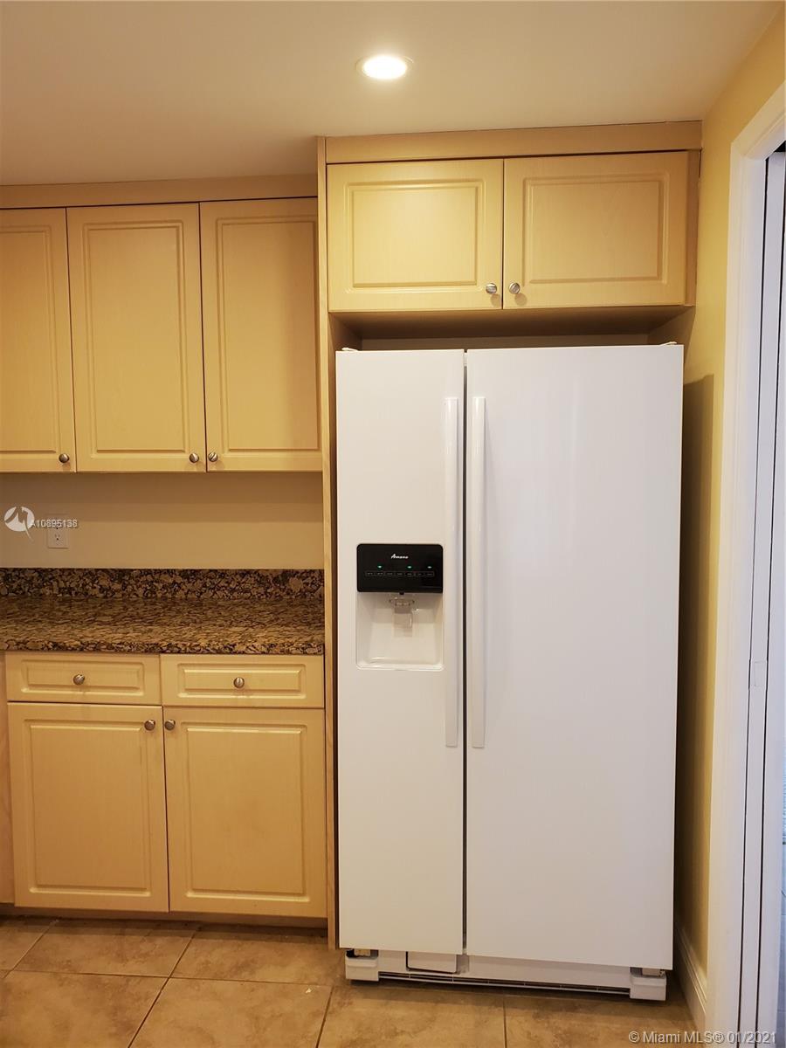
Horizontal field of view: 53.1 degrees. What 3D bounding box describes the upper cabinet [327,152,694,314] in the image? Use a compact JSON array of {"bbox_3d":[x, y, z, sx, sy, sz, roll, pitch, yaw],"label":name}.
[{"bbox_3d":[0.324,-0.786,2.353,0.954,0.387,0.559,0,5,5],"label":"upper cabinet"}]

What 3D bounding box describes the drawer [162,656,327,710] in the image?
[{"bbox_3d":[-0.404,0.421,2.435,0.463,0.149,0.452,0,5,5],"label":"drawer"}]

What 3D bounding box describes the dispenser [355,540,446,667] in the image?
[{"bbox_3d":[0.022,0.208,2.048,0.223,0.325,0.101,0,5,6],"label":"dispenser"}]

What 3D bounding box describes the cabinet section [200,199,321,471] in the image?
[{"bbox_3d":[-0.366,-0.586,2.581,0.416,0.820,0.335,0,5,5],"label":"cabinet section"}]

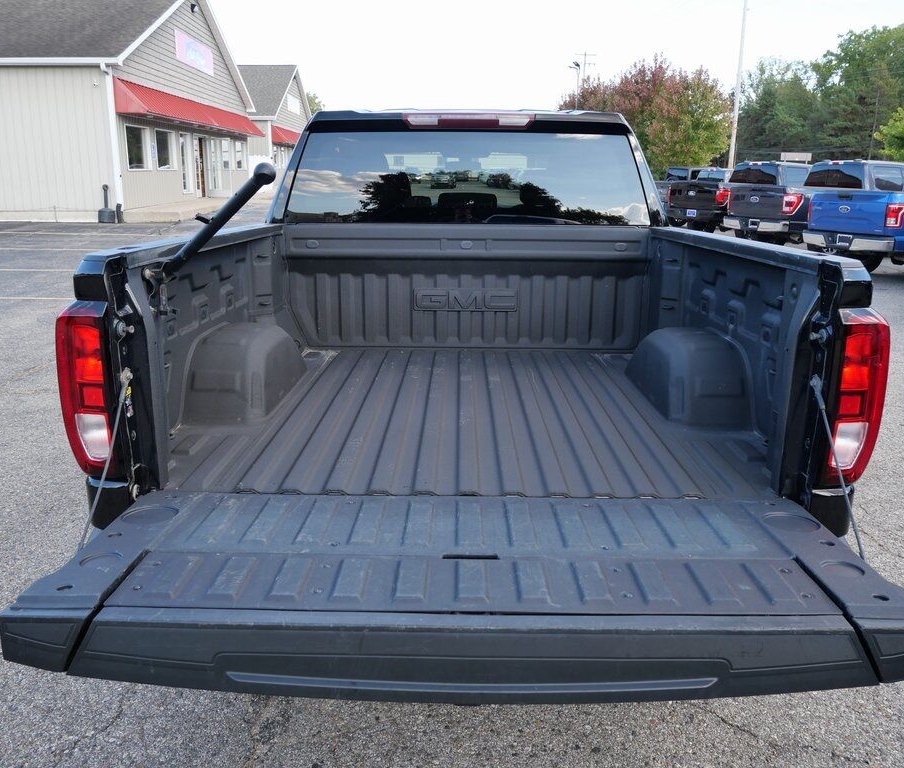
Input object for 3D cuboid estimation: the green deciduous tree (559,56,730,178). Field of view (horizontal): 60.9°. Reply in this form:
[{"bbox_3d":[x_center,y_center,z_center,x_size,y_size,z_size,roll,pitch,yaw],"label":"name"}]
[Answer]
[{"bbox_3d":[9.708,-12.670,39.025,8.705,7.339,8.096,0,15,0],"label":"green deciduous tree"}]

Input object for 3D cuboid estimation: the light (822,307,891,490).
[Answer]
[{"bbox_3d":[0.922,0.036,1.812,0.155,0.410,0.200,1,14,1],"label":"light"}]

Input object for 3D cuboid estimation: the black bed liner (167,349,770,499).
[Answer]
[{"bbox_3d":[0.052,0.054,2.698,1.600,0.080,1.770,1,14,1],"label":"black bed liner"}]

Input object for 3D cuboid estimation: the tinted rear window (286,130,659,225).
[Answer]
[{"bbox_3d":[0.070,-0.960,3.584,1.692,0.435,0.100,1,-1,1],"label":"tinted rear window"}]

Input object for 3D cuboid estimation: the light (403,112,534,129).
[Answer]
[{"bbox_3d":[0.078,-1.238,3.612,0.620,0.070,0.070,1,14,1],"label":"light"}]

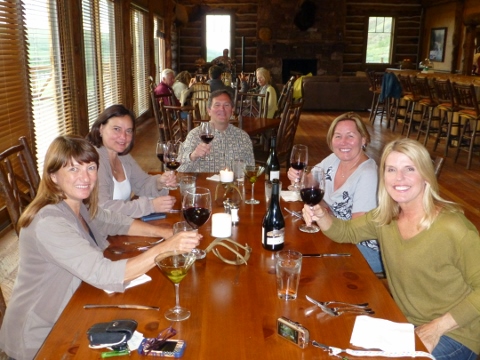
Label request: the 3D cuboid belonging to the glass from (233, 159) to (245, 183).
[{"bbox_3d":[-0.005,-0.035,2.851,0.078,0.146,0.078,0,15,0],"label":"glass"}]

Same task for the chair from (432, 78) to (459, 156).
[{"bbox_3d":[3.310,-0.942,7.220,0.520,1.140,0.470,0,15,-2],"label":"chair"}]

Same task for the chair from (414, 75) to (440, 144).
[{"bbox_3d":[3.237,-1.163,8.072,0.450,1.140,0.450,0,15,-1],"label":"chair"}]

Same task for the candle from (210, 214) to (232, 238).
[{"bbox_3d":[-0.068,0.175,1.810,0.077,0.077,0.077,0,15,-1],"label":"candle"}]

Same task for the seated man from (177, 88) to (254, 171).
[{"bbox_3d":[-0.175,0.025,3.375,0.560,1.270,0.700,0,15,-2],"label":"seated man"}]

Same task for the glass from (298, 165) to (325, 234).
[{"bbox_3d":[0.263,0.073,1.735,0.090,0.232,0.090,0,15,0],"label":"glass"}]

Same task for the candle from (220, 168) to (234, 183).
[{"bbox_3d":[-0.071,-0.017,2.600,0.076,0.055,0.076,0,15,-1],"label":"candle"}]

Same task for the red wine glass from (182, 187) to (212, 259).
[{"bbox_3d":[-0.153,0.158,1.712,0.105,0.245,0.105,-1,15,-6],"label":"red wine glass"}]

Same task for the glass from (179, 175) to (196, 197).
[{"bbox_3d":[-0.266,0.062,2.429,0.083,0.143,0.083,0,15,-1],"label":"glass"}]

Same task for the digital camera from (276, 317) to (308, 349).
[{"bbox_3d":[0.153,0.435,1.352,0.094,0.053,0.023,14,21,42],"label":"digital camera"}]

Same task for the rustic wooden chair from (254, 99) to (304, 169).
[{"bbox_3d":[0.330,-0.314,5.007,0.560,1.060,0.470,6,16,22],"label":"rustic wooden chair"}]

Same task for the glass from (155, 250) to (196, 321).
[{"bbox_3d":[-0.189,0.321,1.410,0.121,0.185,0.121,0,15,-1],"label":"glass"}]

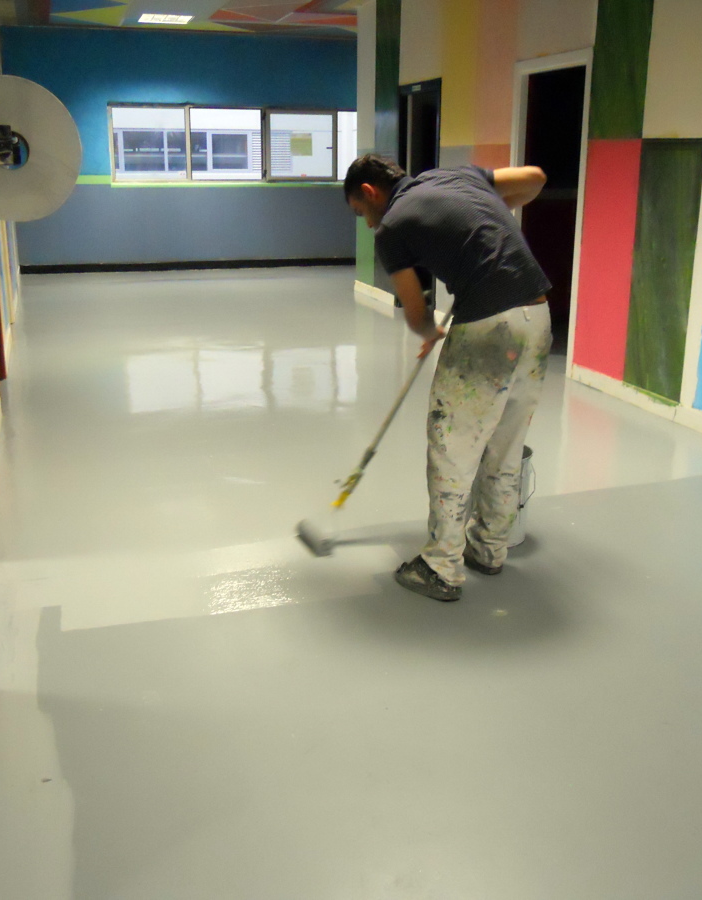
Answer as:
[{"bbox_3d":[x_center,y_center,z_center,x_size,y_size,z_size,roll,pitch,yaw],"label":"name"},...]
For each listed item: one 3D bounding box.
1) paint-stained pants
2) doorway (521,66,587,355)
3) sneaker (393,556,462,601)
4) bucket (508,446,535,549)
[{"bbox_3d":[0.473,-0.021,3.360,0.370,1.000,0.430,12,21,36],"label":"paint-stained pants"},{"bbox_3d":[1.433,-1.650,7.037,0.120,2.080,0.930,-5,17,-17],"label":"doorway"},{"bbox_3d":[0.277,0.441,3.480,0.107,0.115,0.285,-16,23,-42],"label":"sneaker"},{"bbox_3d":[0.585,0.180,3.910,0.280,0.370,0.280,0,17,0],"label":"bucket"}]

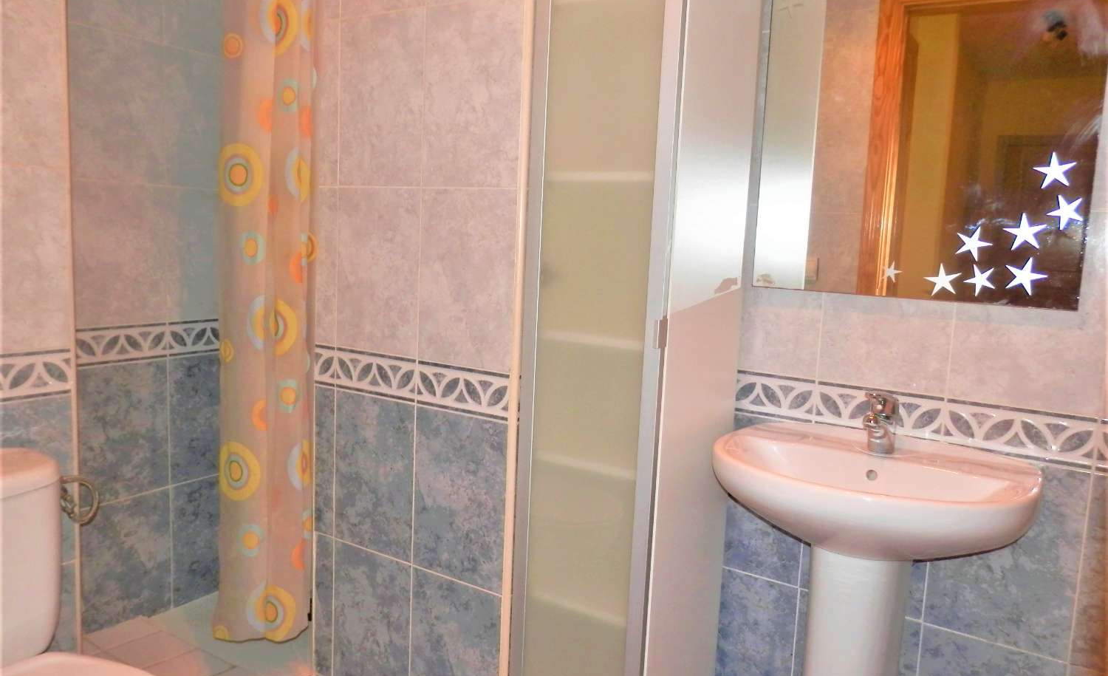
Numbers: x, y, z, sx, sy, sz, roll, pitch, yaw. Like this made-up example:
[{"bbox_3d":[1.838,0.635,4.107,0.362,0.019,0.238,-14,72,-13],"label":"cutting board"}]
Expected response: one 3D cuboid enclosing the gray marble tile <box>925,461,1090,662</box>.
[{"bbox_3d":[0.864,0.407,1.538,0.250,0.365,0.010,7,8,32],"label":"gray marble tile"}]

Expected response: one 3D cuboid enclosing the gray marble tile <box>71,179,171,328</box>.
[{"bbox_3d":[-1.095,-0.211,2.024,0.010,0.357,0.239,7,8,31],"label":"gray marble tile"}]

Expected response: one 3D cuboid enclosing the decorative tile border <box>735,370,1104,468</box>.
[{"bbox_3d":[0.682,0.151,1.589,0.667,0.095,0.010,7,9,34],"label":"decorative tile border"}]

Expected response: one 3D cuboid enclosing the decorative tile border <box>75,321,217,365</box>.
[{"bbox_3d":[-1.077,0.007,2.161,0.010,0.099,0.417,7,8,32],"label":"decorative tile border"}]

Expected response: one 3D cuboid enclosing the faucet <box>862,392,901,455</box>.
[{"bbox_3d":[0.611,0.158,1.508,0.050,0.125,0.145,7,8,32],"label":"faucet"}]

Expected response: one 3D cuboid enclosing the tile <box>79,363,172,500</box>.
[{"bbox_3d":[-1.136,0.245,2.116,0.010,0.365,0.245,7,8,32],"label":"tile"}]

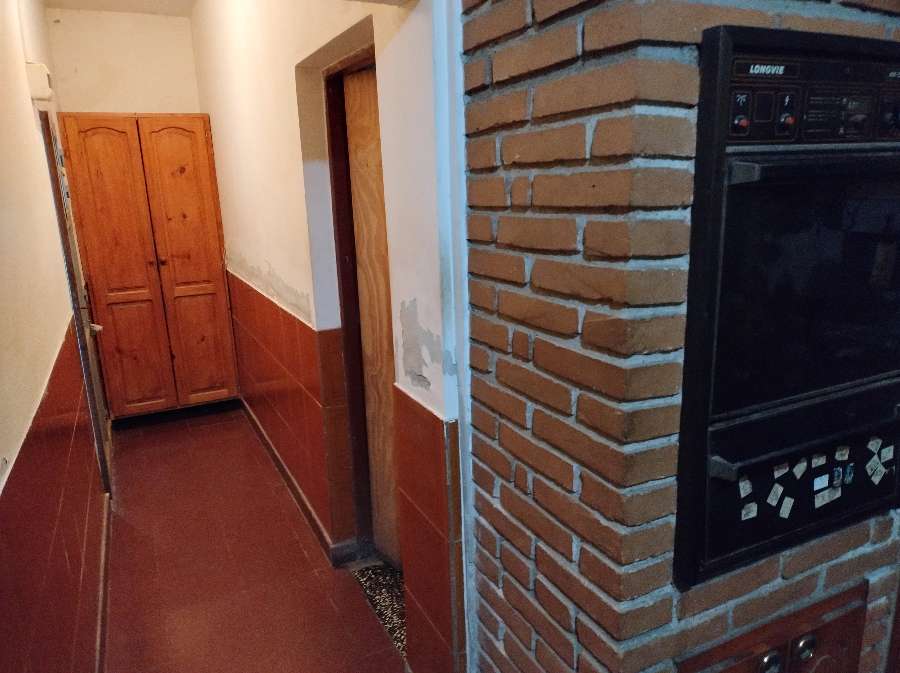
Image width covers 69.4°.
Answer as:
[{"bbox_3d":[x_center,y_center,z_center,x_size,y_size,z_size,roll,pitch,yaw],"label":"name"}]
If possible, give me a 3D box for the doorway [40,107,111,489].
[{"bbox_3d":[-2.065,-0.168,3.630,0.104,2.008,0.832,-8,14,-25],"label":"doorway"}]

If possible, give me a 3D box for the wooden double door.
[{"bbox_3d":[-2.066,-0.486,4.616,0.904,2.093,0.088,-8,14,-25],"label":"wooden double door"}]

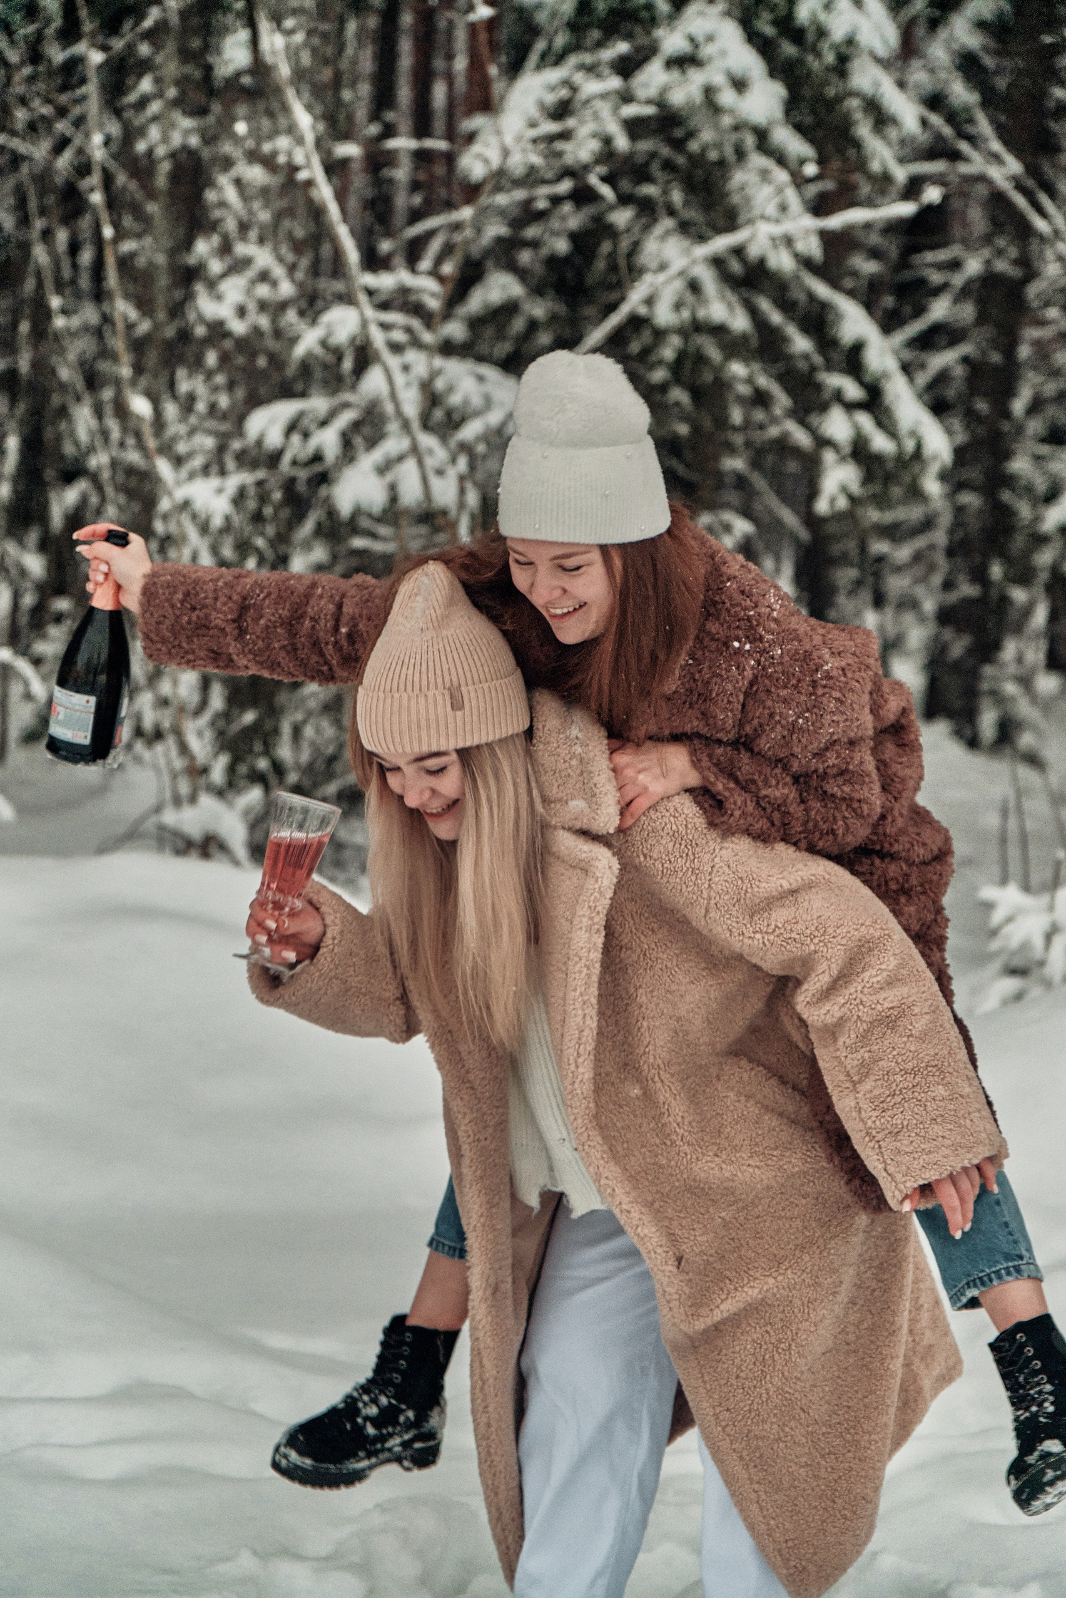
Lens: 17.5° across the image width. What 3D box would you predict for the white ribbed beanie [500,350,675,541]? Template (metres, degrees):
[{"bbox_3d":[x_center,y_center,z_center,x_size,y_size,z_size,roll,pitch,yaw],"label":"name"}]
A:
[{"bbox_3d":[0.062,-0.428,4.200,0.195,0.210,0.220,5,14,36],"label":"white ribbed beanie"}]

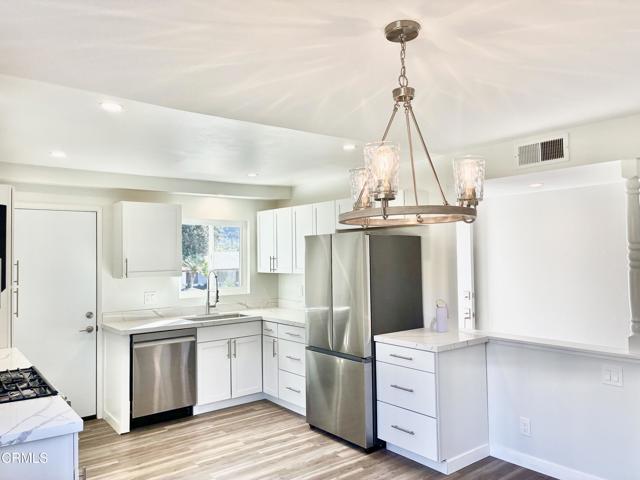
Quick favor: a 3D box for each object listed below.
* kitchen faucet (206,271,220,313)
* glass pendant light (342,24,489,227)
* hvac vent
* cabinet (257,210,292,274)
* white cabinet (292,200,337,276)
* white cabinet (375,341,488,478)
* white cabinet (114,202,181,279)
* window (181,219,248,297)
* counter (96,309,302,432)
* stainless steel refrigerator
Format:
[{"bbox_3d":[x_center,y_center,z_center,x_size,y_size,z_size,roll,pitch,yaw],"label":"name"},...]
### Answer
[{"bbox_3d":[-1.193,0.600,5.336,0.081,0.489,0.262,1,-3,-38],"label":"kitchen faucet"},{"bbox_3d":[0.326,-0.435,1.847,0.565,0.764,0.565,-1,-2,0],"label":"glass pendant light"},{"bbox_3d":[1.588,-0.638,3.453,0.030,0.192,0.386,1,-3,-38],"label":"hvac vent"},{"bbox_3d":[-0.410,0.019,5.725,0.333,0.746,0.736,1,-3,-38],"label":"cabinet"},{"bbox_3d":[0.056,-0.011,5.140,0.333,0.741,0.761,1,-3,-38],"label":"white cabinet"},{"bbox_3d":[0.885,1.250,3.812,0.610,0.873,0.612,1,-3,-38],"label":"white cabinet"},{"bbox_3d":[-1.771,0.013,4.943,0.595,0.742,0.328,1,-3,-38],"label":"white cabinet"},{"bbox_3d":[-1.219,0.213,5.613,0.887,0.881,0.091,1,-3,-38],"label":"window"},{"bbox_3d":[-0.868,1.289,4.831,2.107,0.927,1.522,1,-3,-38],"label":"counter"},{"bbox_3d":[0.395,0.840,4.341,0.741,1.749,0.791,1,-3,-38],"label":"stainless steel refrigerator"}]

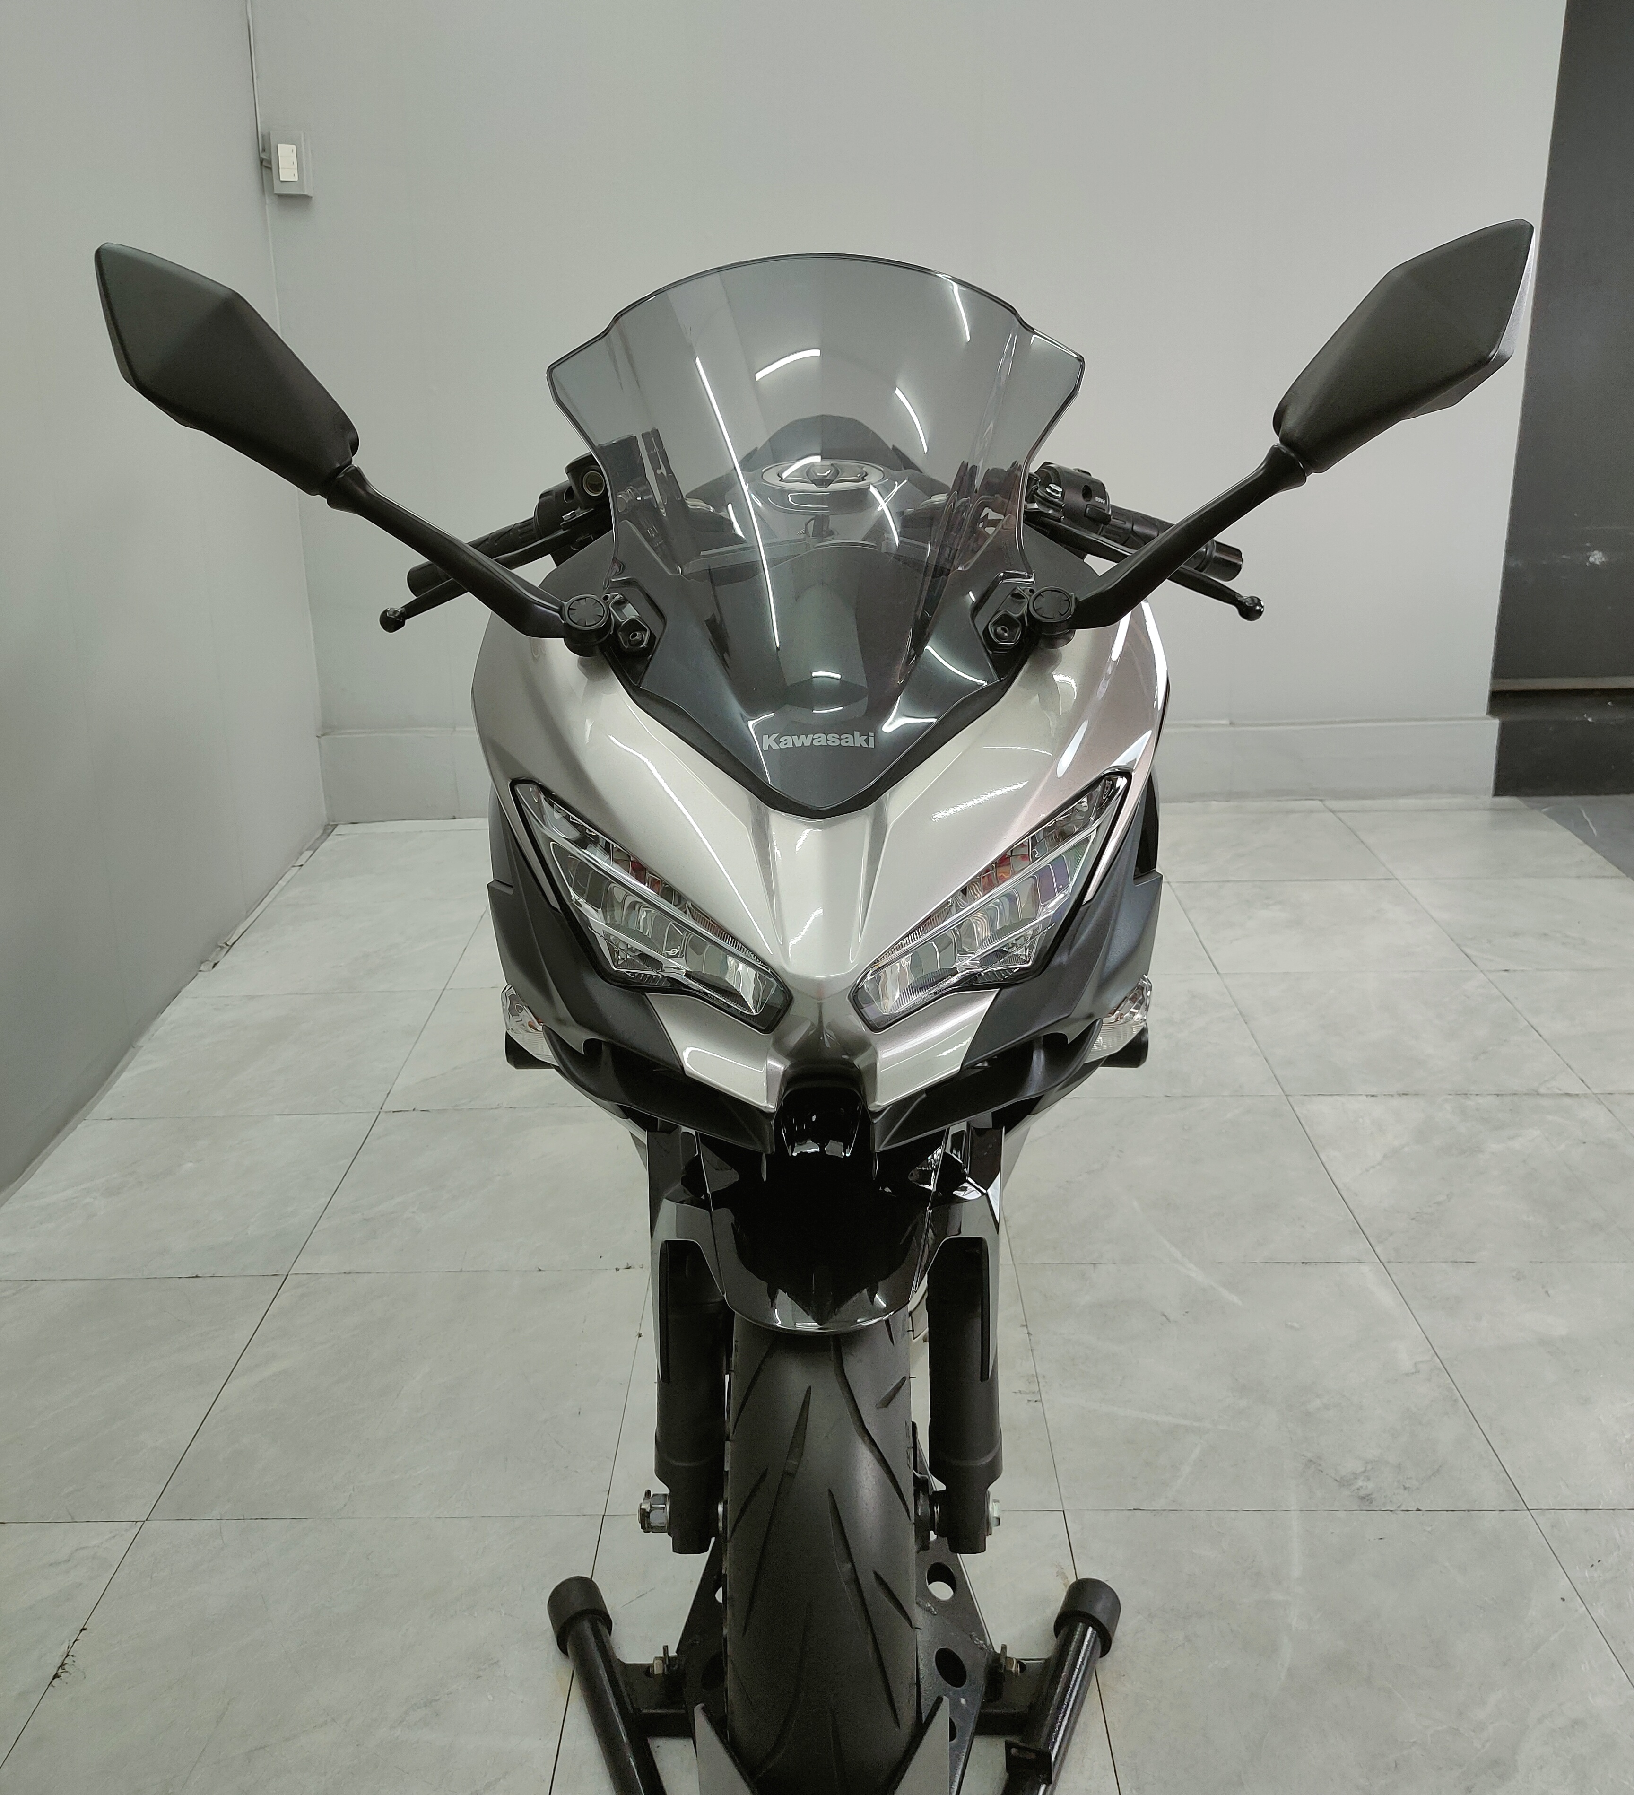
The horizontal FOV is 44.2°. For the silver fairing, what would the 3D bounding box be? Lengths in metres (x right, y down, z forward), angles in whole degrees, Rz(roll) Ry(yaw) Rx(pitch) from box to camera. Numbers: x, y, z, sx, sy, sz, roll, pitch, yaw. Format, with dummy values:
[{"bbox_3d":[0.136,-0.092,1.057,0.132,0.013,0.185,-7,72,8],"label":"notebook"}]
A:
[{"bbox_3d":[0.004,-0.038,1.331,0.475,0.275,0.420,-1,17,1],"label":"silver fairing"}]

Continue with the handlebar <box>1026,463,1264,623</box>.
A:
[{"bbox_3d":[0.257,-0.281,1.579,0.205,0.125,0.190,-1,17,1],"label":"handlebar"}]

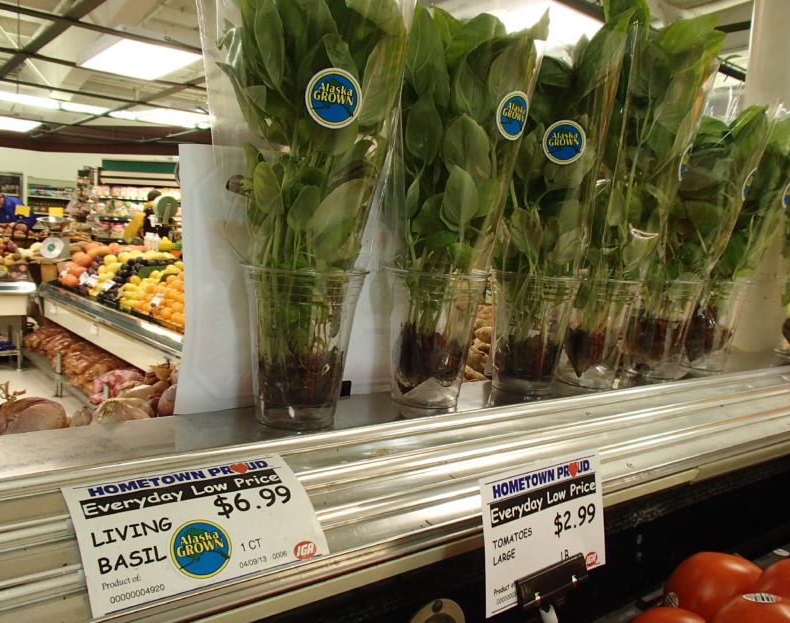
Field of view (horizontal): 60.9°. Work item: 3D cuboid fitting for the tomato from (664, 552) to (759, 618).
[{"bbox_3d":[0.247,0.223,0.515,0.079,0.067,0.079,0,6,-30],"label":"tomato"}]

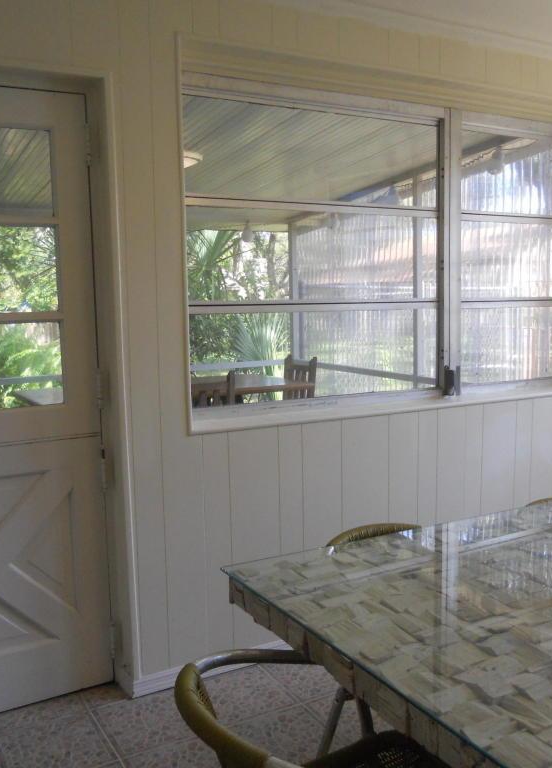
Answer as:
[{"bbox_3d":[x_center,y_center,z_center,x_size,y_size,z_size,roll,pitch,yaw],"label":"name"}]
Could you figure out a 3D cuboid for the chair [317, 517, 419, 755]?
[{"bbox_3d":[0.415,0.785,2.240,0.530,0.700,0.560,-5,8,-29],"label":"chair"}]

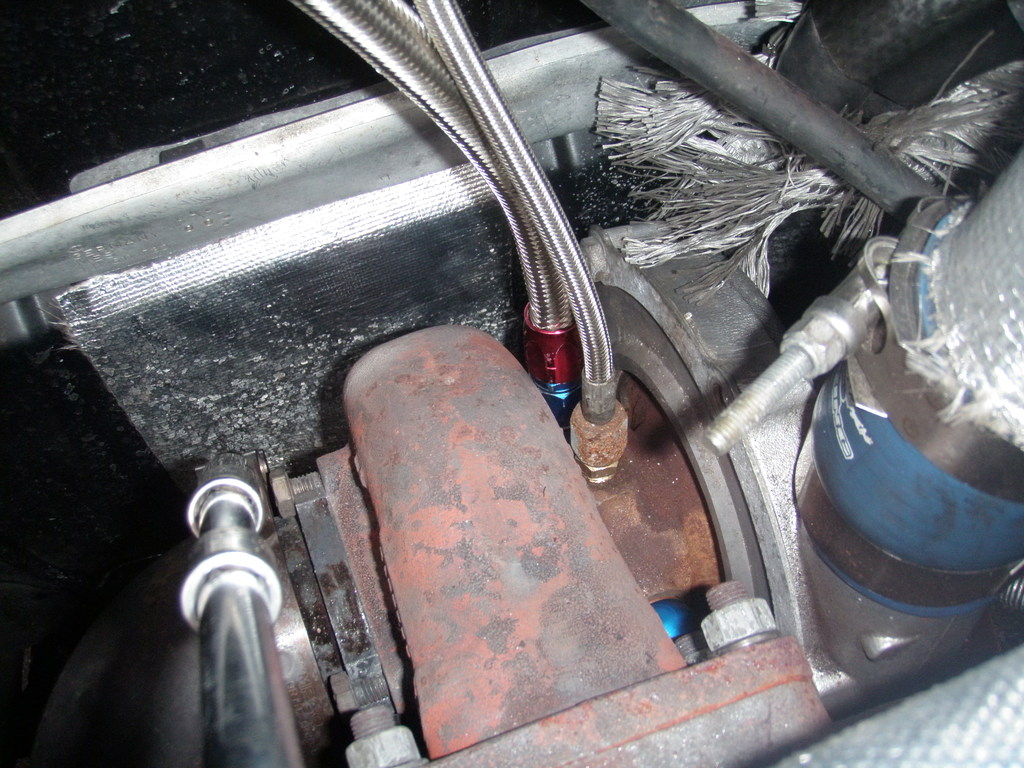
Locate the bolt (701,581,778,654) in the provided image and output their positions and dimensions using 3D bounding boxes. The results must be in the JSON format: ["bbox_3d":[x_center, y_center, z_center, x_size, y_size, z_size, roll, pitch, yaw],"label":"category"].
[{"bbox_3d":[0.056,0.058,0.281,0.018,0.018,0.016,-21,75,6],"label":"bolt"}]

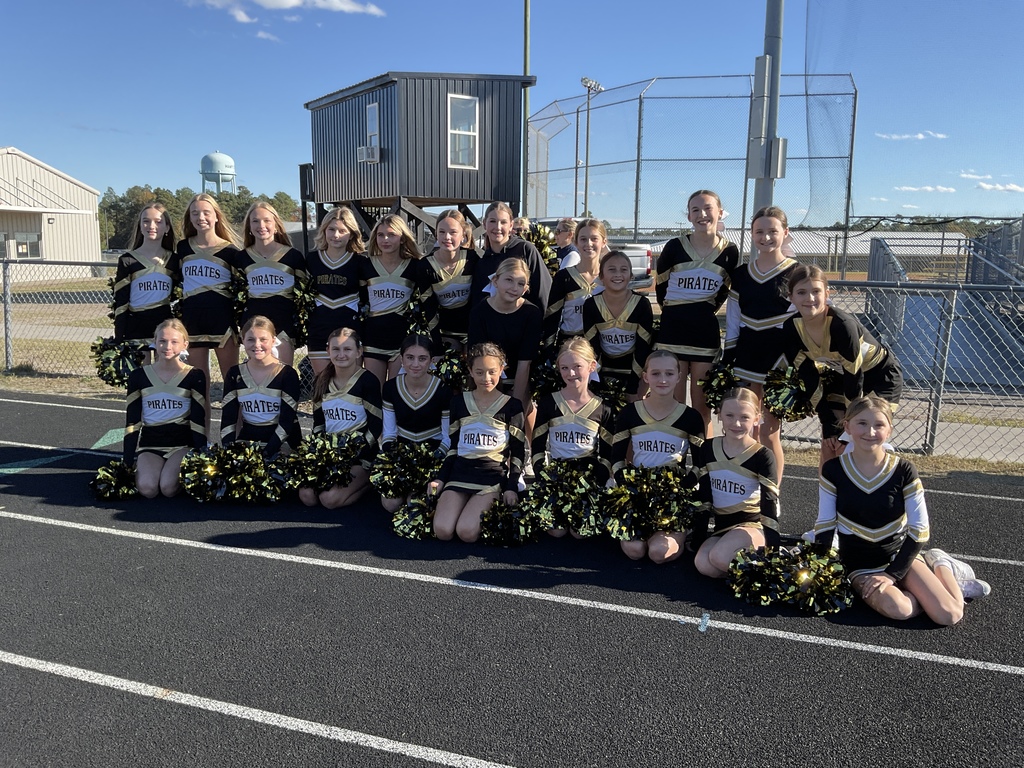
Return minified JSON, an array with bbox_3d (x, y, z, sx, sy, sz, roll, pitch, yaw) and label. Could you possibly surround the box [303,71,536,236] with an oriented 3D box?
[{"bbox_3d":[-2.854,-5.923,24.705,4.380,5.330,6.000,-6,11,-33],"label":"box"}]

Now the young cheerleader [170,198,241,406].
[{"bbox_3d":[-1.847,-0.358,5.279,0.440,1.581,0.300,-1,10,-9],"label":"young cheerleader"}]

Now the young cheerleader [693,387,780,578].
[{"bbox_3d":[0.975,0.381,3.591,0.400,0.745,0.600,8,12,37],"label":"young cheerleader"}]

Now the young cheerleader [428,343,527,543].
[{"bbox_3d":[-0.163,0.241,4.018,0.440,0.857,0.580,2,10,10],"label":"young cheerleader"}]

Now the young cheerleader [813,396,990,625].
[{"bbox_3d":[1.431,0.440,3.272,0.600,0.757,0.570,4,10,18],"label":"young cheerleader"}]

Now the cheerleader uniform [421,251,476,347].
[{"bbox_3d":[-0.325,-0.464,4.606,0.360,0.520,0.250,0,10,-2],"label":"cheerleader uniform"}]

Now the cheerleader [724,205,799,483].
[{"bbox_3d":[1.193,-0.088,4.120,0.400,1.508,0.300,4,10,19],"label":"cheerleader"}]

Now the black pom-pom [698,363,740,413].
[{"bbox_3d":[1.037,0.017,4.246,0.240,0.260,0.240,2,10,10],"label":"black pom-pom"}]

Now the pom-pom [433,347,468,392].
[{"bbox_3d":[-0.332,-0.062,4.628,0.240,0.260,0.230,0,10,-3],"label":"pom-pom"}]

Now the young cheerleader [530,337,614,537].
[{"bbox_3d":[0.298,0.224,4.073,0.400,0.878,0.580,3,10,14],"label":"young cheerleader"}]

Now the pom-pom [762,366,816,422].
[{"bbox_3d":[1.284,0.048,3.956,0.270,0.270,0.250,3,10,13],"label":"pom-pom"}]

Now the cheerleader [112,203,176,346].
[{"bbox_3d":[-2.087,-0.290,5.027,0.430,1.516,0.300,-3,10,-24],"label":"cheerleader"}]

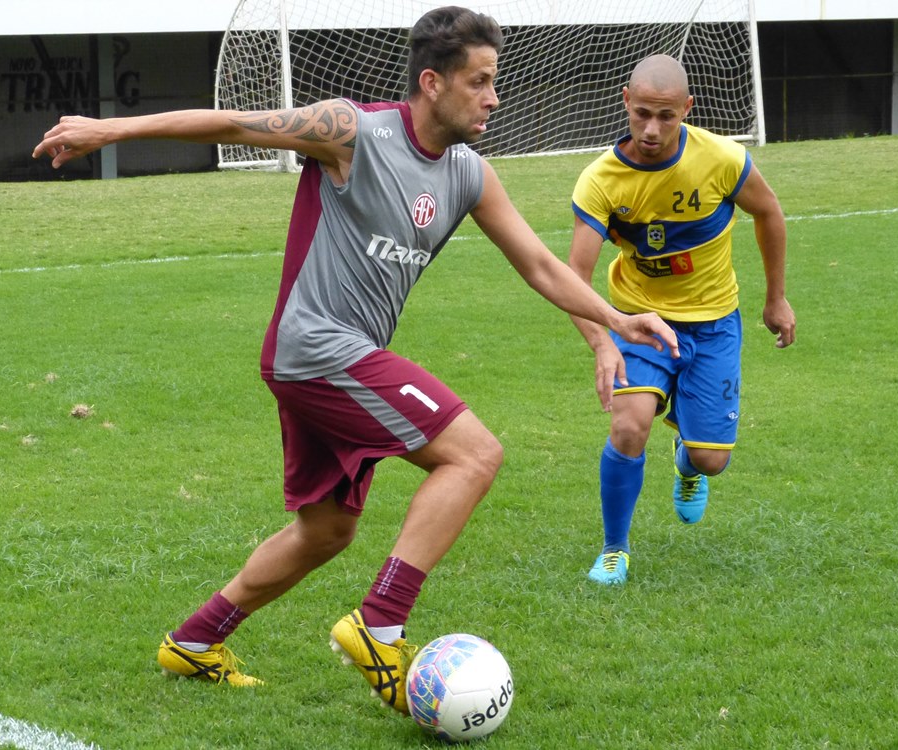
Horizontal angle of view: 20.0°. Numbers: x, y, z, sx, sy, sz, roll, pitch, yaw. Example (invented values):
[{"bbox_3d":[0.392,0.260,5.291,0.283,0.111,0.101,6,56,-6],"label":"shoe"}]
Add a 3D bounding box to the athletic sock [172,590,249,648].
[{"bbox_3d":[-0.527,0.540,5.620,0.105,0.135,0.090,46,5,9],"label":"athletic sock"}]

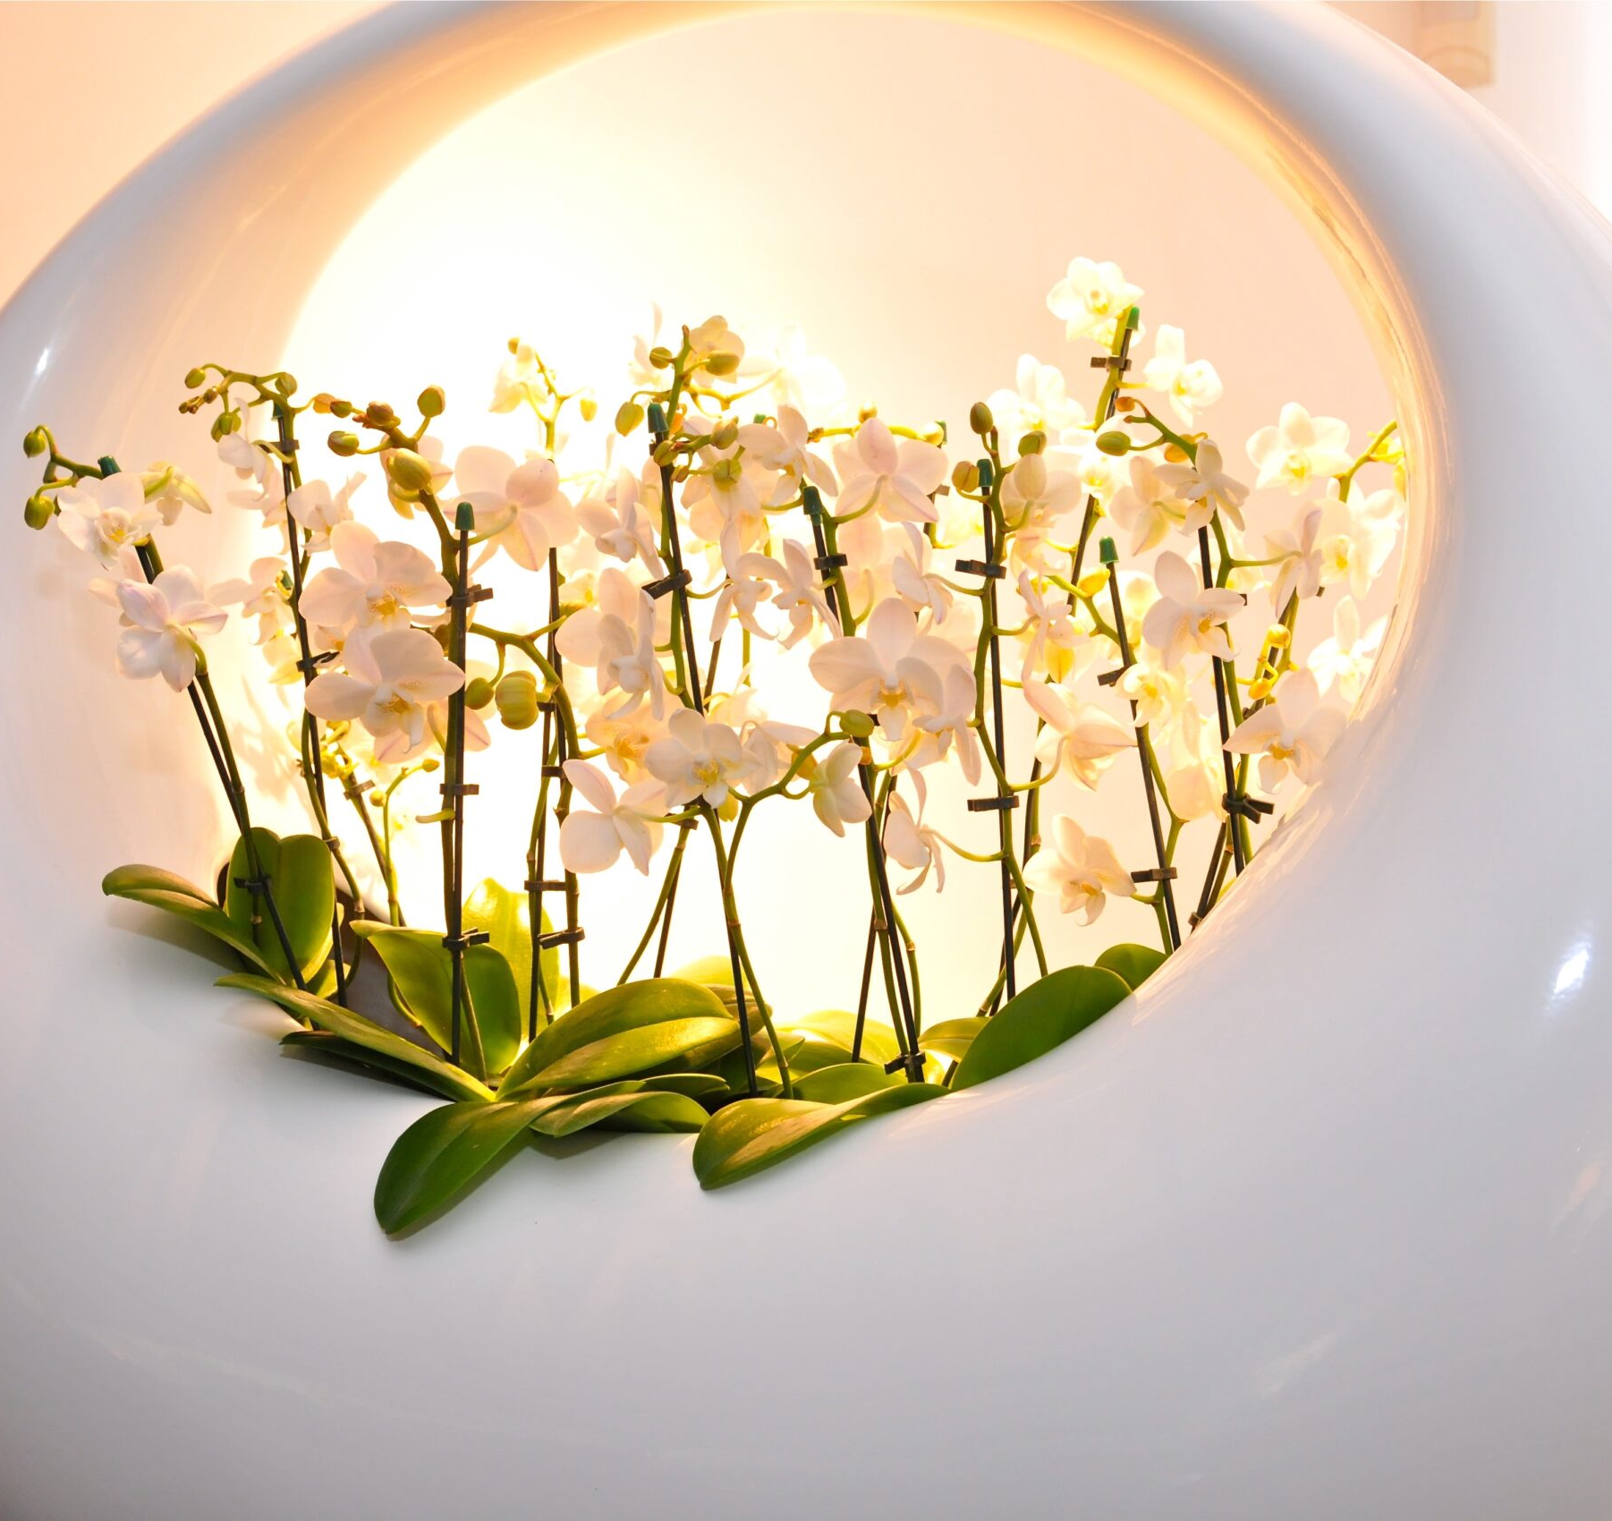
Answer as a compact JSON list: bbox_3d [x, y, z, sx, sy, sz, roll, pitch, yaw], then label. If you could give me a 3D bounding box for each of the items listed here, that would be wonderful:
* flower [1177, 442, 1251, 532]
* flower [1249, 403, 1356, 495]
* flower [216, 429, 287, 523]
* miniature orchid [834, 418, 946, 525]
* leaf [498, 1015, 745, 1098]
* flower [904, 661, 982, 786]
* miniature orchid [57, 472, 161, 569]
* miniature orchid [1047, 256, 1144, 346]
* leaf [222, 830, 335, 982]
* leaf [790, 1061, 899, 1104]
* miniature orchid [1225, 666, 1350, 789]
[{"bbox_3d":[0.177,-0.119,1.000,0.023,0.041,0.042,-9,6,-36],"label":"flower"},{"bbox_3d":[0.281,-0.177,1.300,0.060,0.053,0.026,-1,7,3],"label":"flower"},{"bbox_3d":[-0.254,-0.130,1.050,0.028,0.044,0.045,-7,-5,30],"label":"flower"},{"bbox_3d":[0.037,-0.129,1.020,0.051,0.048,0.025,1,3,3],"label":"miniature orchid"},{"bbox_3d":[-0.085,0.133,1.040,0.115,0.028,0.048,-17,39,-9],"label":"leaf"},{"bbox_3d":[0.057,-0.016,0.950,0.030,0.052,0.050,-8,3,-25],"label":"flower"},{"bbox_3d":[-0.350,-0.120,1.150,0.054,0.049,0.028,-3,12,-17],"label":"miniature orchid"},{"bbox_3d":[0.144,-0.229,1.140,0.048,0.045,0.025,1,6,-5],"label":"miniature orchid"},{"bbox_3d":[-0.231,0.064,1.000,0.048,0.064,0.032,-1,2,-11],"label":"leaf"},{"bbox_3d":[0.019,0.162,1.140,0.050,0.025,0.085,0,6,39],"label":"leaf"},{"bbox_3d":[0.243,-0.016,1.160,0.062,0.061,0.028,-1,9,6],"label":"miniature orchid"}]

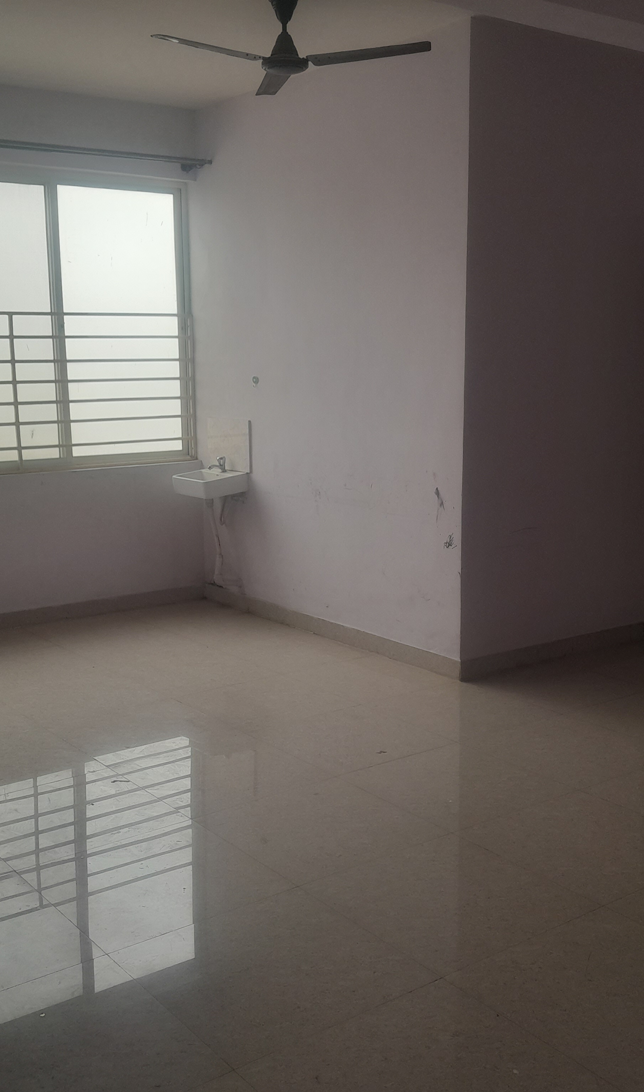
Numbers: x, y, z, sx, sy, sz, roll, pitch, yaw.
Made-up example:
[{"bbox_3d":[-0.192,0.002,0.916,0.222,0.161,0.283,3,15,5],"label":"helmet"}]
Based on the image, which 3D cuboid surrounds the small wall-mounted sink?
[{"bbox_3d":[-0.669,-0.369,6.687,0.300,0.130,0.420,-7,11,-35],"label":"small wall-mounted sink"}]

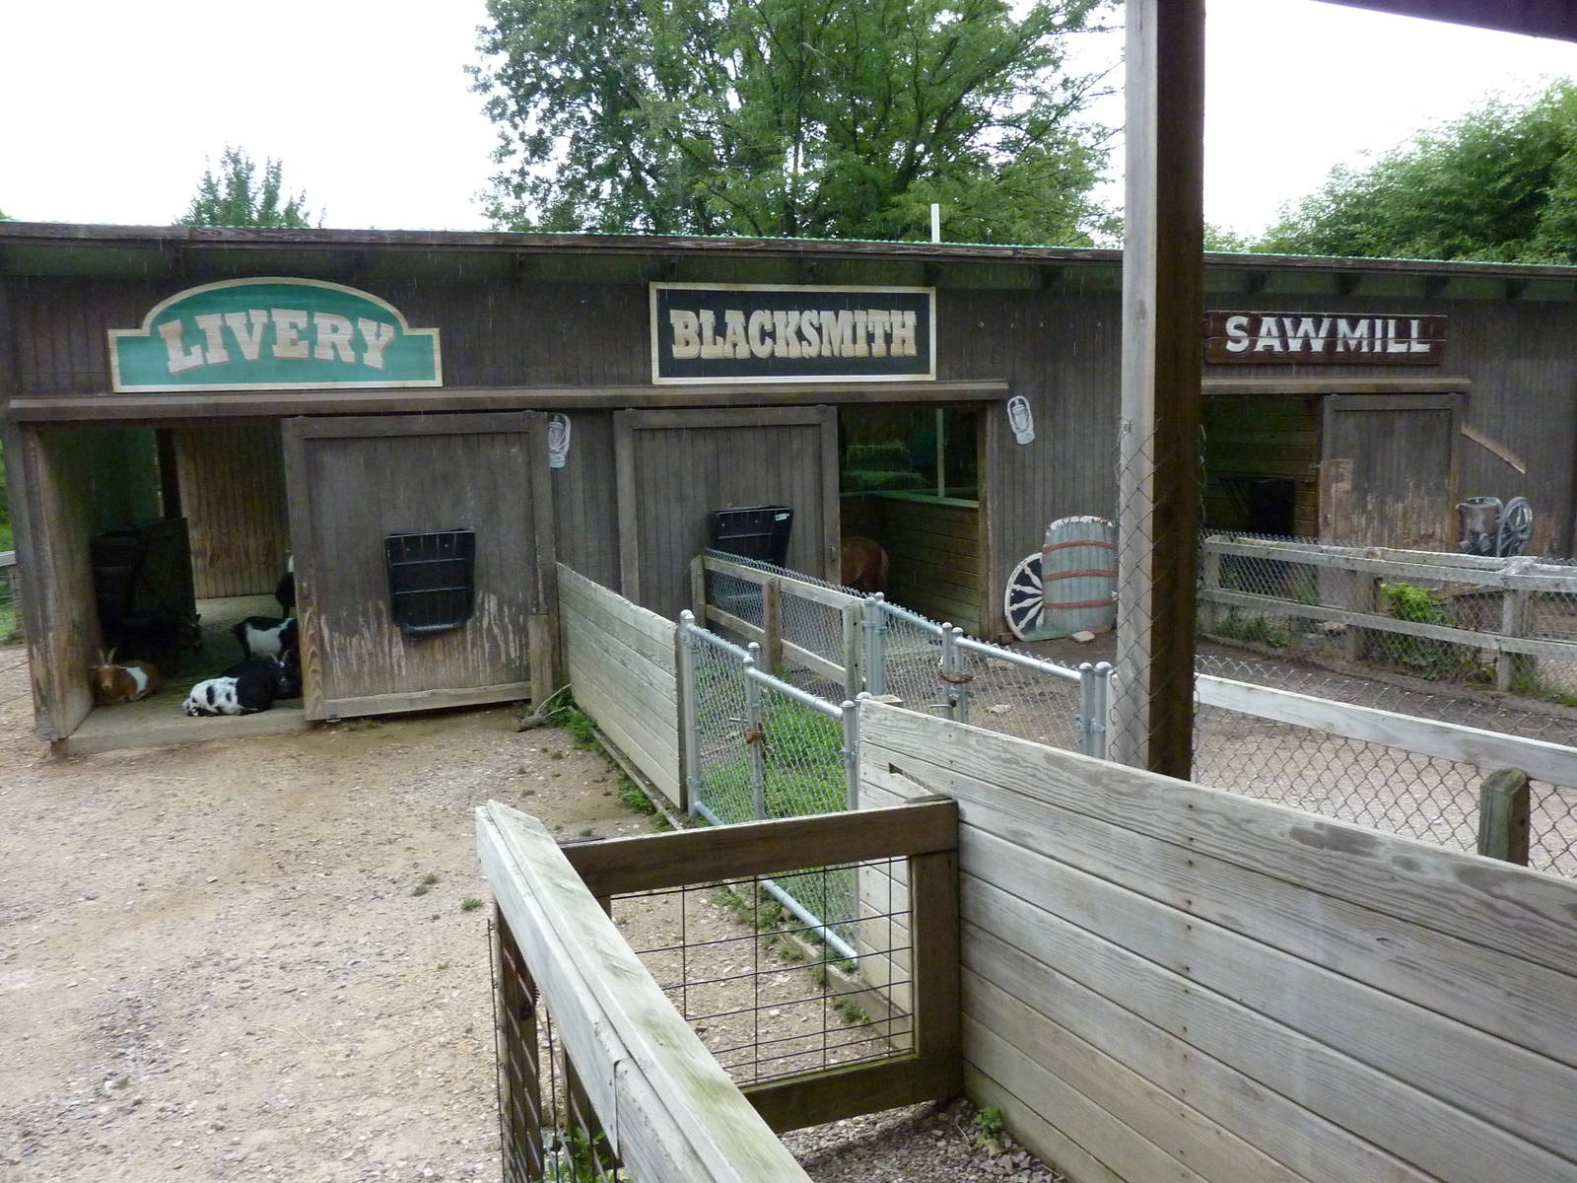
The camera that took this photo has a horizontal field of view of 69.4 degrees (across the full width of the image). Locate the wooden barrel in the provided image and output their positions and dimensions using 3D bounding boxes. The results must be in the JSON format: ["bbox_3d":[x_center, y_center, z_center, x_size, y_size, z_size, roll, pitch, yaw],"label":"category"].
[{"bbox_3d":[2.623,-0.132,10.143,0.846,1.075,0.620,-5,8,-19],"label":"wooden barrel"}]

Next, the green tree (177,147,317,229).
[{"bbox_3d":[-9.449,-4.172,20.618,4.600,7.337,4.400,-5,8,-19],"label":"green tree"}]

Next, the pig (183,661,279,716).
[{"bbox_3d":[-4.074,0.700,8.333,0.663,0.348,0.380,-5,8,-19],"label":"pig"}]

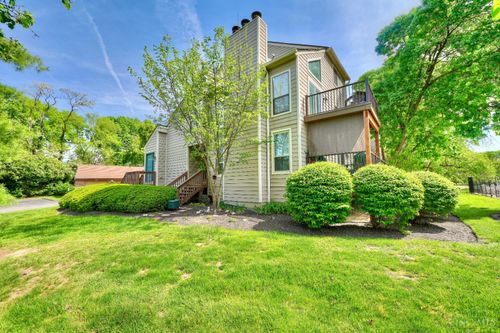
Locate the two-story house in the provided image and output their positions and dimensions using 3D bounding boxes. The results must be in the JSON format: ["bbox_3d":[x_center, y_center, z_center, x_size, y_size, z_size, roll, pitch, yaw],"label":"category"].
[{"bbox_3d":[0.766,-3.637,14.288,14.381,11.623,10.047,-4,-6,39],"label":"two-story house"}]

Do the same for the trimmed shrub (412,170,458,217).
[{"bbox_3d":[6.501,0.945,7.092,1.527,1.586,1.527,0,-5,0],"label":"trimmed shrub"}]

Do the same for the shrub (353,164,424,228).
[{"bbox_3d":[4.038,0.817,5.812,1.773,1.763,1.773,0,-5,0],"label":"shrub"}]

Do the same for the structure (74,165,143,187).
[{"bbox_3d":[-19.776,2.177,28.800,8.730,4.268,6.596,3,-6,-34],"label":"structure"}]

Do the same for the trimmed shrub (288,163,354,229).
[{"bbox_3d":[1.921,0.792,5.516,1.773,1.812,1.773,0,-5,0],"label":"trimmed shrub"}]

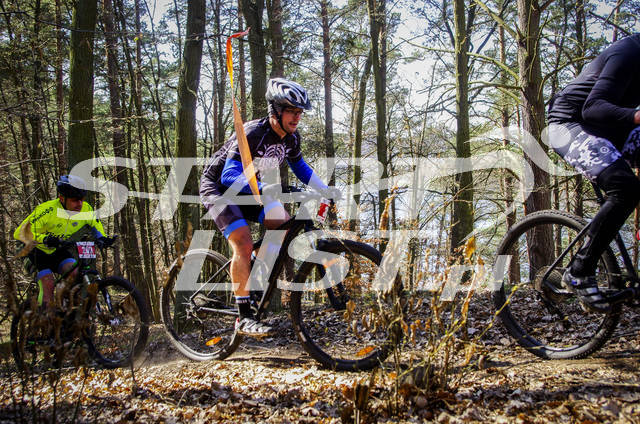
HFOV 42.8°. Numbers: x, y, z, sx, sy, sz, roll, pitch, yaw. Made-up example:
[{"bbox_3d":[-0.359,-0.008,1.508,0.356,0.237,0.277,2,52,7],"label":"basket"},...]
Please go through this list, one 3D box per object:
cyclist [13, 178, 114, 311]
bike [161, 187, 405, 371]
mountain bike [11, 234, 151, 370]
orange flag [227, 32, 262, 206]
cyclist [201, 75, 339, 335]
[{"bbox_3d":[-2.160,0.400,6.970,0.800,1.470,0.660,0,2,38],"label":"cyclist"},{"bbox_3d":[-0.331,0.408,4.930,1.870,1.050,0.700,-5,-1,37],"label":"bike"},{"bbox_3d":[-2.060,0.800,6.750,1.830,1.060,0.700,-12,-6,38],"label":"mountain bike"},{"bbox_3d":[-0.385,-0.485,4.100,0.170,0.870,0.090,0,3,-11],"label":"orange flag"},{"bbox_3d":[-0.360,-0.030,4.950,0.820,1.520,0.660,1,2,37],"label":"cyclist"}]

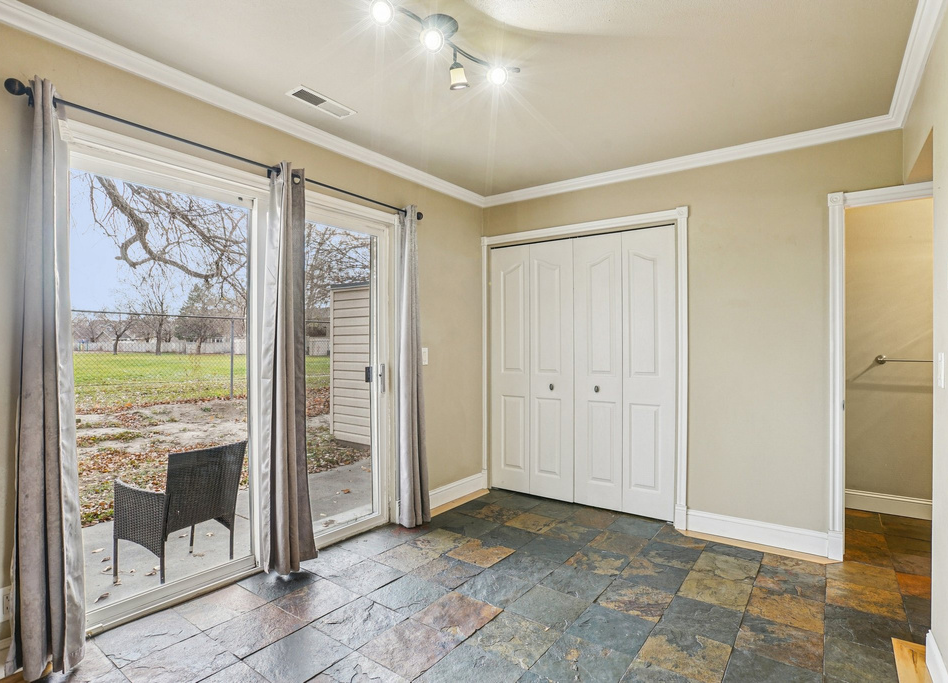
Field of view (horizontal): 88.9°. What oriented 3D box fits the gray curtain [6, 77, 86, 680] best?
[{"bbox_3d":[-1.591,0.136,1.807,0.133,2.188,0.205,0,-1,37],"label":"gray curtain"}]

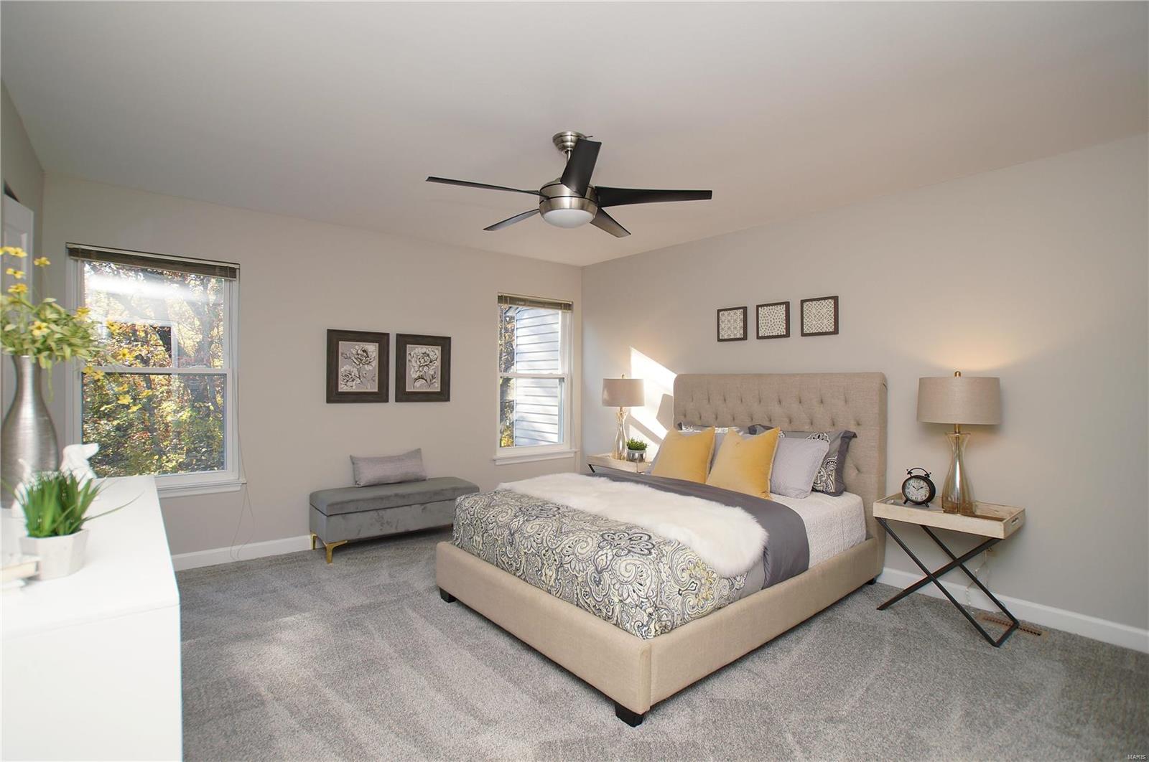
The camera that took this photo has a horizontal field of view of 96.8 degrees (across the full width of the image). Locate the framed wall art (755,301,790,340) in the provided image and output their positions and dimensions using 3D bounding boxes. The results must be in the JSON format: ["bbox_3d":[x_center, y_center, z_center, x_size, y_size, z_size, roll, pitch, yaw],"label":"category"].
[{"bbox_3d":[1.475,-0.443,3.776,0.028,0.257,0.254,1,0,-43],"label":"framed wall art"}]

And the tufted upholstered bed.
[{"bbox_3d":[0.574,0.598,3.087,2.130,1.320,1.610,1,-1,-40],"label":"tufted upholstered bed"}]

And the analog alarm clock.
[{"bbox_3d":[1.933,0.591,2.873,0.065,0.220,0.160,1,-1,-33],"label":"analog alarm clock"}]

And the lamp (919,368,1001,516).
[{"bbox_3d":[2.095,0.340,2.784,0.360,0.792,0.360,1,0,-43],"label":"lamp"}]

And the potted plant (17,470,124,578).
[{"bbox_3d":[-1.140,0.313,1.145,0.147,0.210,0.142,1,0,-43],"label":"potted plant"}]

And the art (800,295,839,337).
[{"bbox_3d":[1.700,-0.442,3.531,0.028,0.257,0.254,1,0,-43],"label":"art"}]

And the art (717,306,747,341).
[{"bbox_3d":[1.249,-0.443,4.021,0.028,0.257,0.254,1,0,-43],"label":"art"}]

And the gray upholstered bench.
[{"bbox_3d":[-1.370,1.036,3.984,1.140,0.430,0.440,1,-1,-37],"label":"gray upholstered bench"}]

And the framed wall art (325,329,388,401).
[{"bbox_3d":[-1.654,-0.106,3.930,0.455,0.552,0.030,1,-1,-36],"label":"framed wall art"}]

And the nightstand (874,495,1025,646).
[{"bbox_3d":[2.034,0.985,2.780,0.436,0.609,0.568,1,0,-43],"label":"nightstand"}]

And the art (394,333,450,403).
[{"bbox_3d":[-1.275,-0.101,4.311,0.467,0.561,0.028,1,0,-36],"label":"art"}]

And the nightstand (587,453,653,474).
[{"bbox_3d":[0.477,0.971,4.493,0.430,0.600,0.555,1,-1,-42],"label":"nightstand"}]

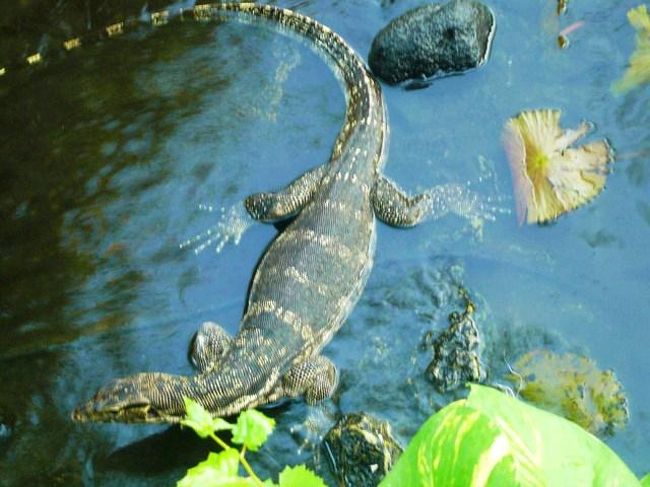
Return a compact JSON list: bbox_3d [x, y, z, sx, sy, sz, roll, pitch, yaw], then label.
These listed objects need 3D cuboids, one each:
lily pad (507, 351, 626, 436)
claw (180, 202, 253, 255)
[{"bbox_3d":[0.297,0.187,2.343,0.152,0.030,0.140,0,50,0],"label":"lily pad"},{"bbox_3d":[-0.144,-0.020,2.517,0.107,0.027,0.080,-22,53,-18],"label":"claw"}]

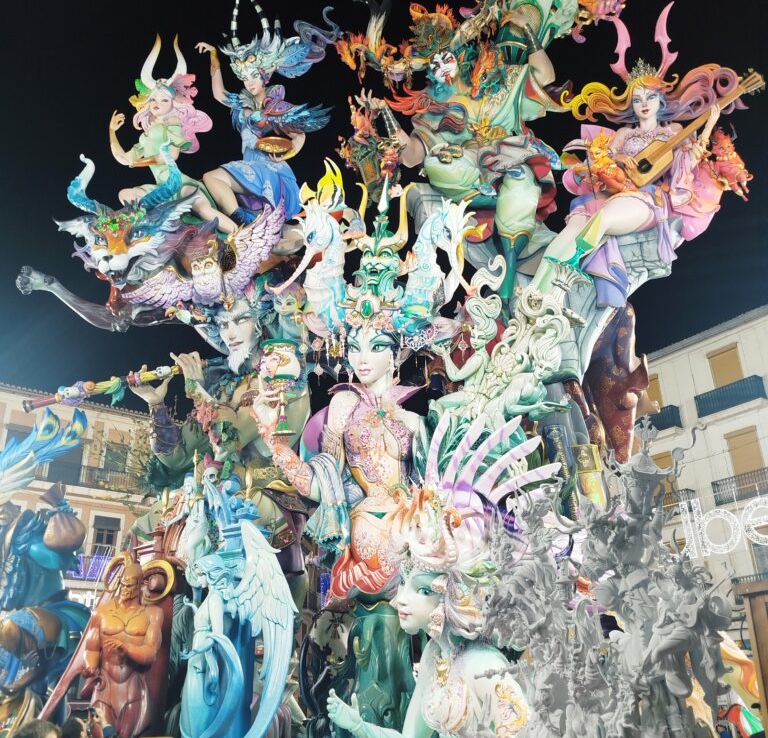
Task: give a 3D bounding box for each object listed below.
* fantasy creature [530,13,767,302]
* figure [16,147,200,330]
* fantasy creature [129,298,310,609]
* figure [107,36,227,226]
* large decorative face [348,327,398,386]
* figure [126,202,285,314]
[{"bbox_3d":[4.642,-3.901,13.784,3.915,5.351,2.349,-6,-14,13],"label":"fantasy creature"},{"bbox_3d":[-4.692,-2.261,13.062,3.204,2.737,2.563,-14,-21,26],"label":"figure"},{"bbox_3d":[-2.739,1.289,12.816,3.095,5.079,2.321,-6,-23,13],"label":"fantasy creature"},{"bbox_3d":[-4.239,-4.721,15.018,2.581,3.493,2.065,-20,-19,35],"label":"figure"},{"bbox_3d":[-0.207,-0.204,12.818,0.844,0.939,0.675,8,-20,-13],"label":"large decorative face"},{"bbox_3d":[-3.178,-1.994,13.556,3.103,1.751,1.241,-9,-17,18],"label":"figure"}]

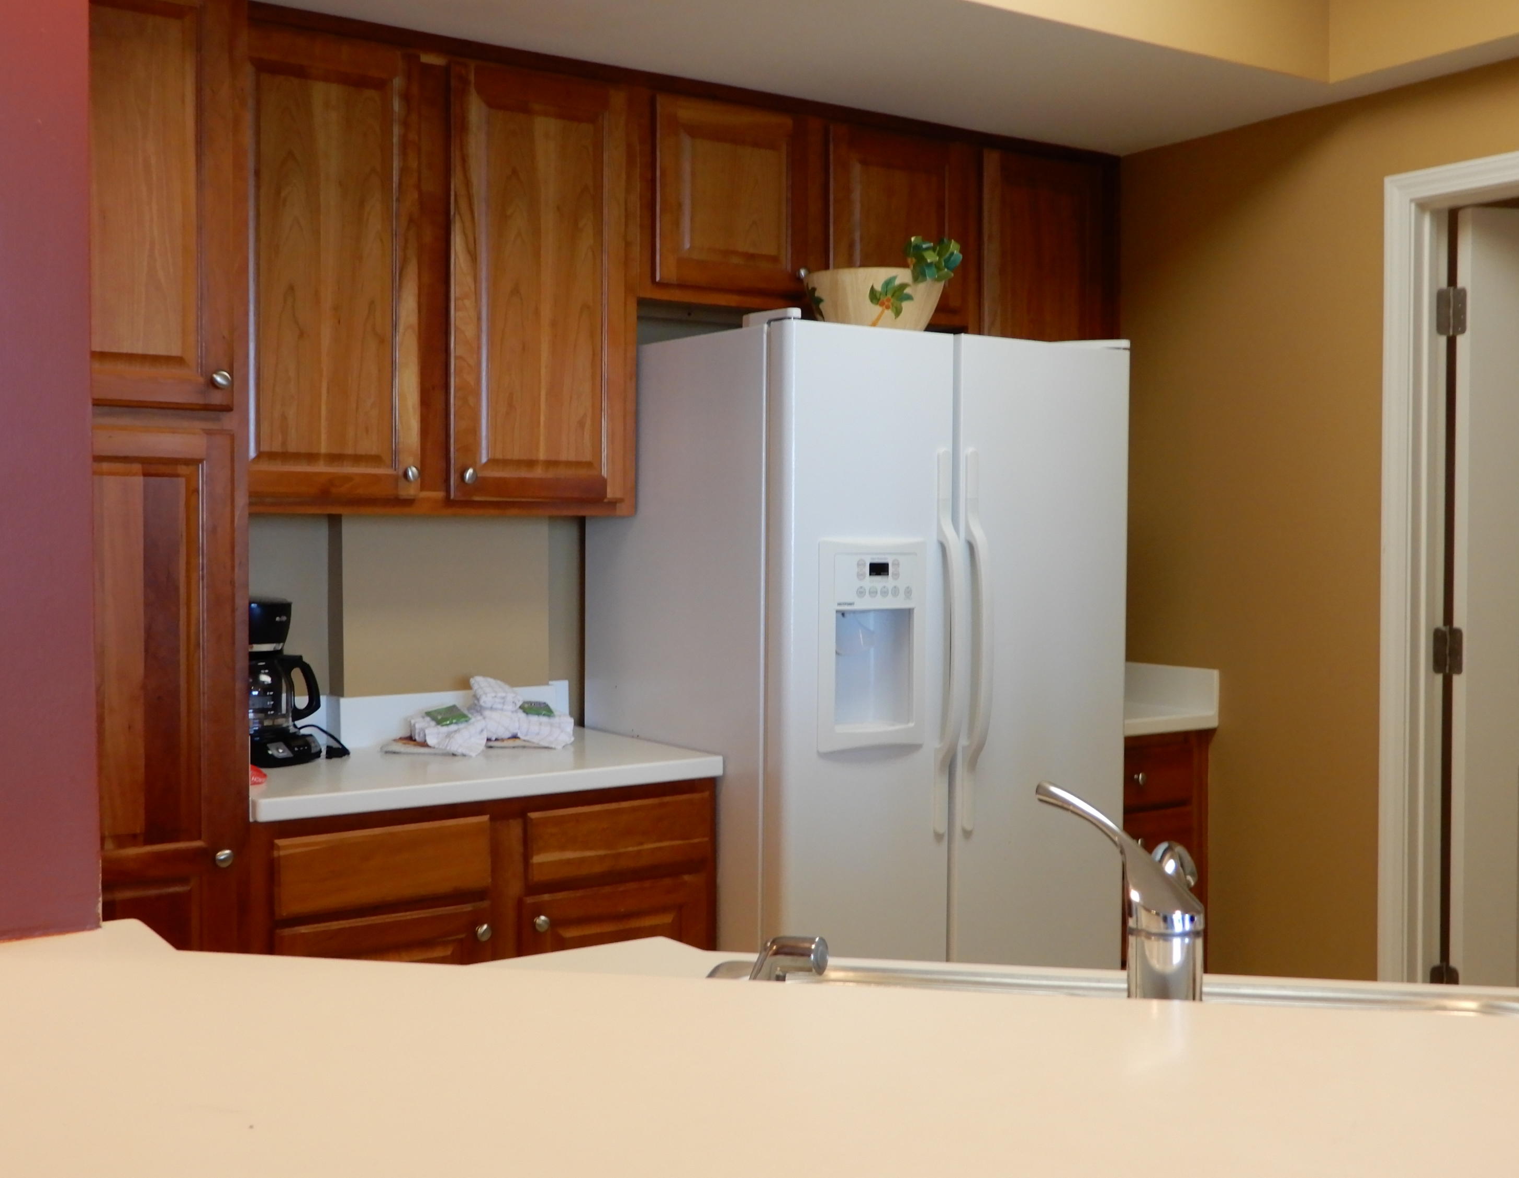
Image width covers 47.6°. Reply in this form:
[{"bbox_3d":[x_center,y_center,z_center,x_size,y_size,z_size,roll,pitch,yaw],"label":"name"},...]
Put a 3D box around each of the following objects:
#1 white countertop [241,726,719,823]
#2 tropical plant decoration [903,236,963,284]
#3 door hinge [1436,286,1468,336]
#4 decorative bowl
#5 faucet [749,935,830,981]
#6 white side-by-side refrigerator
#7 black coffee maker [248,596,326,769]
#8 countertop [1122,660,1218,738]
[{"bbox_3d":[-0.617,0.338,3.279,0.902,0.040,0.648,-1,2,-35],"label":"white countertop"},{"bbox_3d":[0.364,-0.690,3.618,0.124,0.102,0.085,0,2,6],"label":"tropical plant decoration"},{"bbox_3d":[1.484,-0.596,3.694,0.068,0.102,0.035,1,2,22],"label":"door hinge"},{"bbox_3d":[0.236,-0.569,3.545,0.286,0.140,0.286,0,2,4],"label":"decorative bowl"},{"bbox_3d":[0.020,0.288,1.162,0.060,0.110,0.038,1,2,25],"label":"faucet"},{"bbox_3d":[0.218,0.349,3.696,0.908,1.740,0.795,-1,2,-35],"label":"white side-by-side refrigerator"},{"bbox_3d":[-0.959,0.172,3.217,0.240,0.298,0.190,1,2,20],"label":"black coffee maker"},{"bbox_3d":[0.726,0.255,4.208,0.470,0.141,0.648,-1,2,-35],"label":"countertop"}]

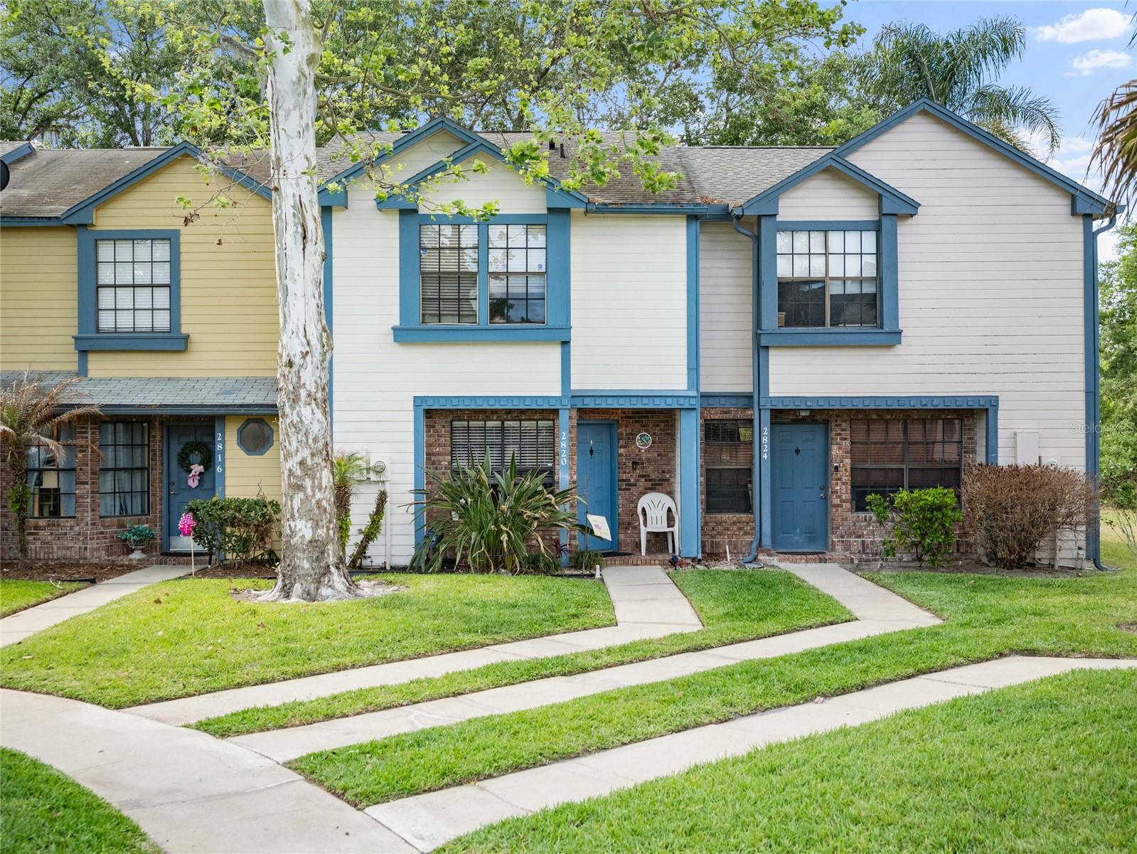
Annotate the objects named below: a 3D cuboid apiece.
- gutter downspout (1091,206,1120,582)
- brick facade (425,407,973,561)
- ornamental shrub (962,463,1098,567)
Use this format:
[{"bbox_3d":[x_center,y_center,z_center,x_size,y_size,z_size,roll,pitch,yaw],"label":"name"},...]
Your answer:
[{"bbox_3d":[8.240,-0.550,21.200,0.420,5.530,0.110,0,-1,0],"label":"gutter downspout"},{"bbox_3d":[2.120,0.910,21.550,8.750,2.470,1.300,0,-1,0],"label":"brick facade"},{"bbox_3d":[6.800,1.320,20.350,2.000,1.550,1.400,0,-1,0],"label":"ornamental shrub"}]

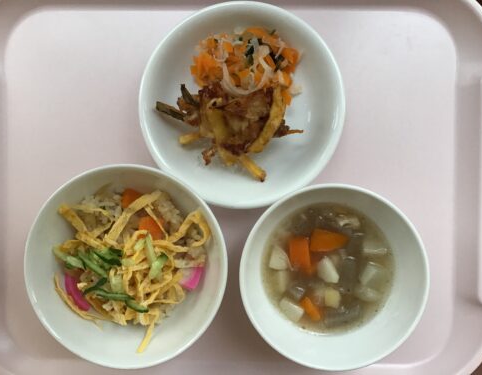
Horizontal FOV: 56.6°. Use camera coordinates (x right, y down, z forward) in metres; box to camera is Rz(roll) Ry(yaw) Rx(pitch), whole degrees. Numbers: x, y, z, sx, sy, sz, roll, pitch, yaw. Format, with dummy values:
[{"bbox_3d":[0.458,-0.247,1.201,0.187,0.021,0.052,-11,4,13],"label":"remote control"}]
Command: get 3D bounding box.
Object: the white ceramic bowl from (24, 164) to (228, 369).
[{"bbox_3d":[-0.072,0.048,0.308,0.127,0.056,0.127,0,93,0],"label":"white ceramic bowl"}]

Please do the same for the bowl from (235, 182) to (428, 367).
[{"bbox_3d":[0.059,0.055,0.307,0.118,0.055,0.118,0,93,0],"label":"bowl"}]

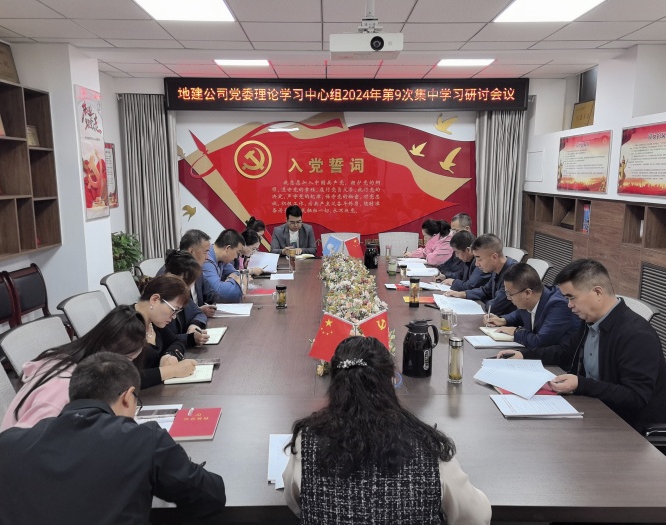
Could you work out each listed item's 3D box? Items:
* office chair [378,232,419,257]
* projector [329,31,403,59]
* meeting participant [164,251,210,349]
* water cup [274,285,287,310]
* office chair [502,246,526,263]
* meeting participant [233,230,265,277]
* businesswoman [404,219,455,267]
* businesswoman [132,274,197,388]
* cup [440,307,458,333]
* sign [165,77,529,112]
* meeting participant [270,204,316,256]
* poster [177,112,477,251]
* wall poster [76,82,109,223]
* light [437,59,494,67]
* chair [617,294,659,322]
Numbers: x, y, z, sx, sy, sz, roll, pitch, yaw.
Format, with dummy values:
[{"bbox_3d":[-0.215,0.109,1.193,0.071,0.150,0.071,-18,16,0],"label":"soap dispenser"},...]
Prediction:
[{"bbox_3d":[0.776,0.169,6.238,0.580,0.970,0.600,0,9,-1],"label":"office chair"},{"bbox_3d":[0.162,-1.091,2.775,0.355,0.095,0.260,0,11,-1],"label":"projector"},{"bbox_3d":[-1.023,0.544,3.261,0.700,1.250,0.500,0,9,-1],"label":"meeting participant"},{"bbox_3d":[-0.364,0.230,3.752,0.100,0.153,0.075,0,9,-1],"label":"water cup"},{"bbox_3d":[1.421,0.360,5.150,0.620,0.990,0.580,0,9,-1],"label":"office chair"},{"bbox_3d":[-1.000,0.272,5.071,0.680,1.180,0.500,0,10,-1],"label":"meeting participant"},{"bbox_3d":[1.121,0.158,5.672,0.660,1.190,0.520,1,10,6],"label":"businesswoman"},{"bbox_3d":[-0.966,0.653,2.732,0.700,1.210,0.500,0,9,-1],"label":"businesswoman"},{"bbox_3d":[0.687,0.346,3.223,0.098,0.134,0.076,0,10,-1],"label":"cup"},{"bbox_3d":[0.185,-2.037,6.658,4.410,0.400,0.100,0,9,-1],"label":"sign"},{"bbox_3d":[-0.422,0.009,6.159,0.520,1.309,0.750,0,9,-1],"label":"meeting participant"},{"bbox_3d":[-0.067,-0.989,7.033,3.840,1.870,0.040,0,9,-1],"label":"poster"},{"bbox_3d":[-2.218,-0.993,5.053,0.020,1.160,0.560,0,10,-1],"label":"wall poster"},{"bbox_3d":[1.435,-2.139,5.752,0.600,0.060,0.580,0,9,-1],"label":"light"},{"bbox_3d":[1.409,0.693,3.157,0.620,0.990,0.580,0,9,-1],"label":"chair"}]

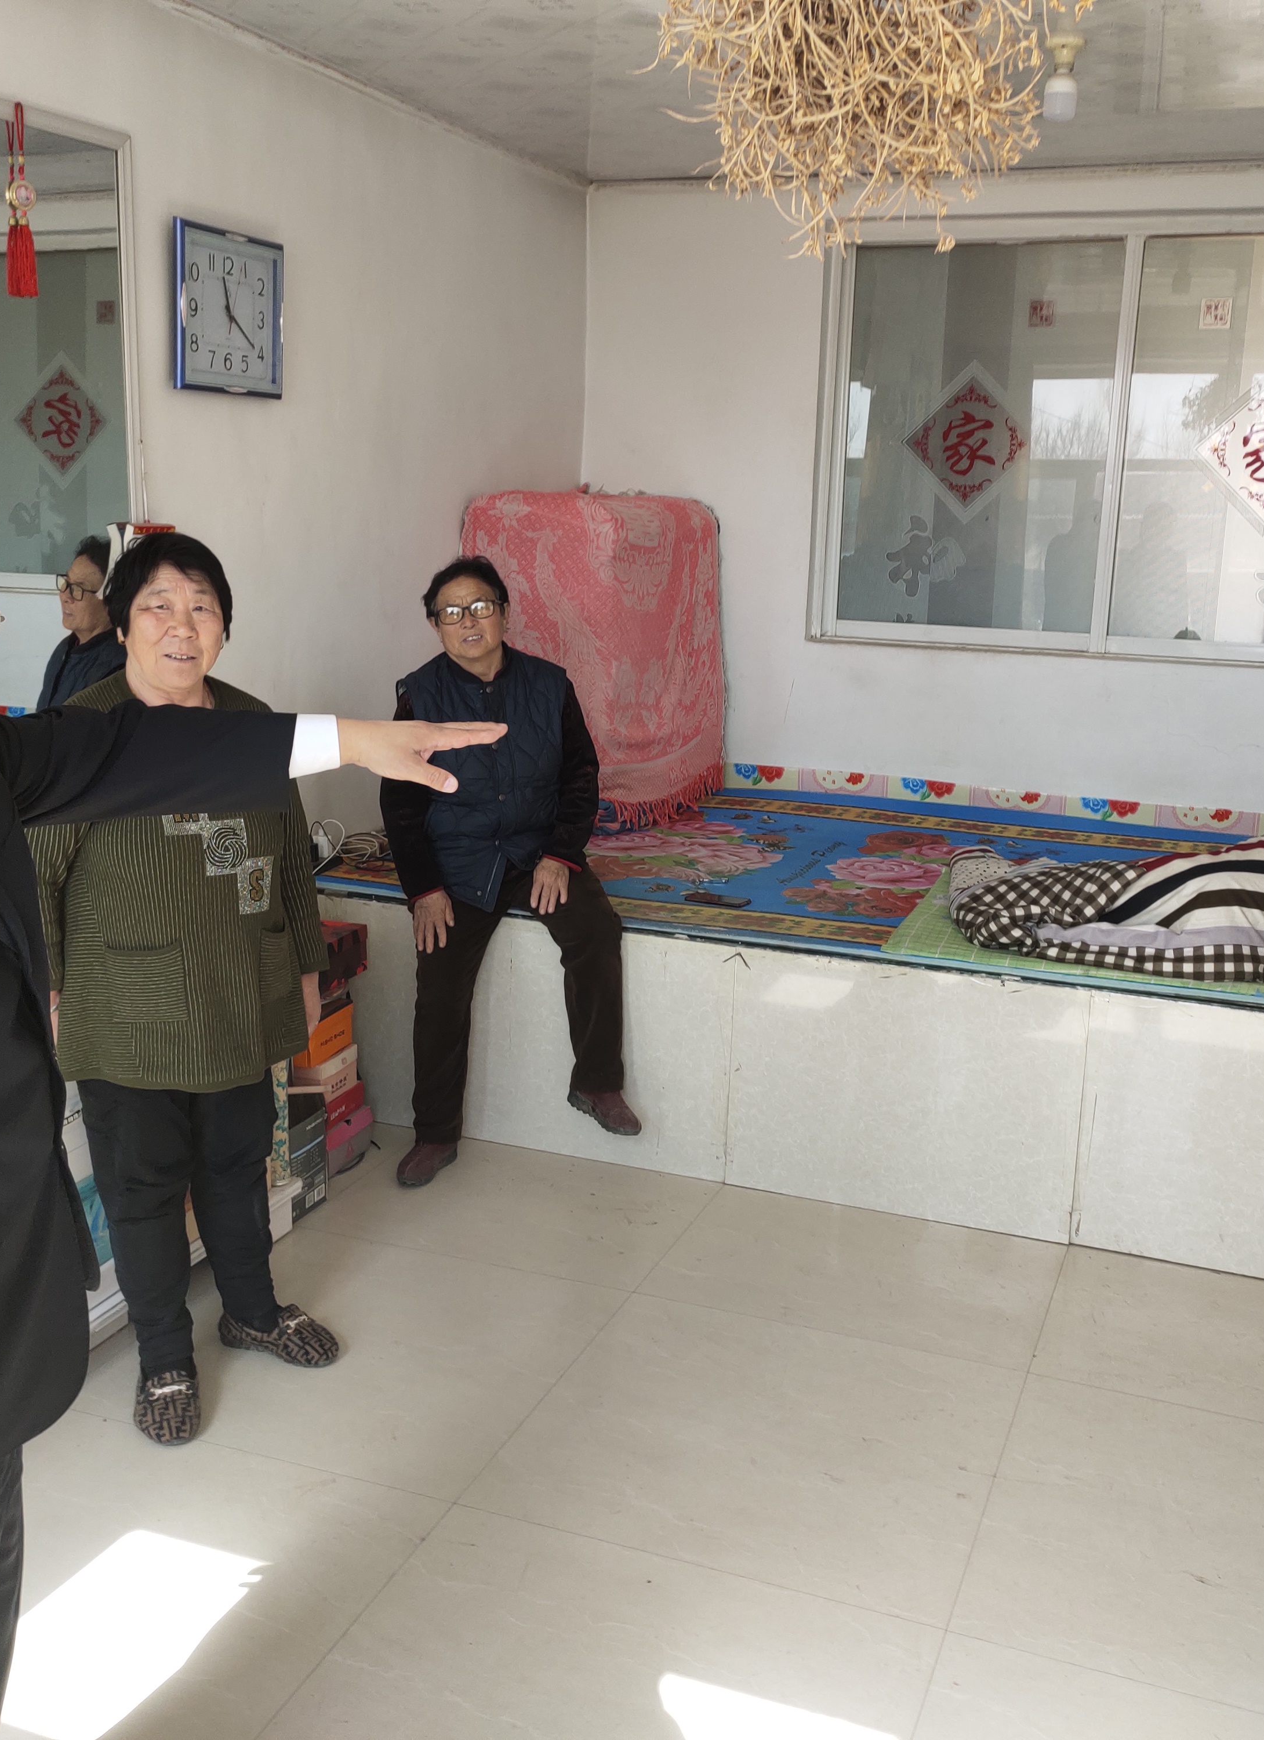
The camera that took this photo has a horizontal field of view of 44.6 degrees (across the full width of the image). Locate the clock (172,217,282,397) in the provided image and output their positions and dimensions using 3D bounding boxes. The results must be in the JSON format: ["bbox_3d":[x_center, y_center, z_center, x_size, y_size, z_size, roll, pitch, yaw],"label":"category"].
[{"bbox_3d":[-0.881,-1.223,3.360,0.045,0.328,0.400,5,13,18],"label":"clock"}]

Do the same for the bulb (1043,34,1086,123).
[{"bbox_3d":[0.889,-1.632,3.180,0.080,0.158,0.080,6,13,21],"label":"bulb"}]

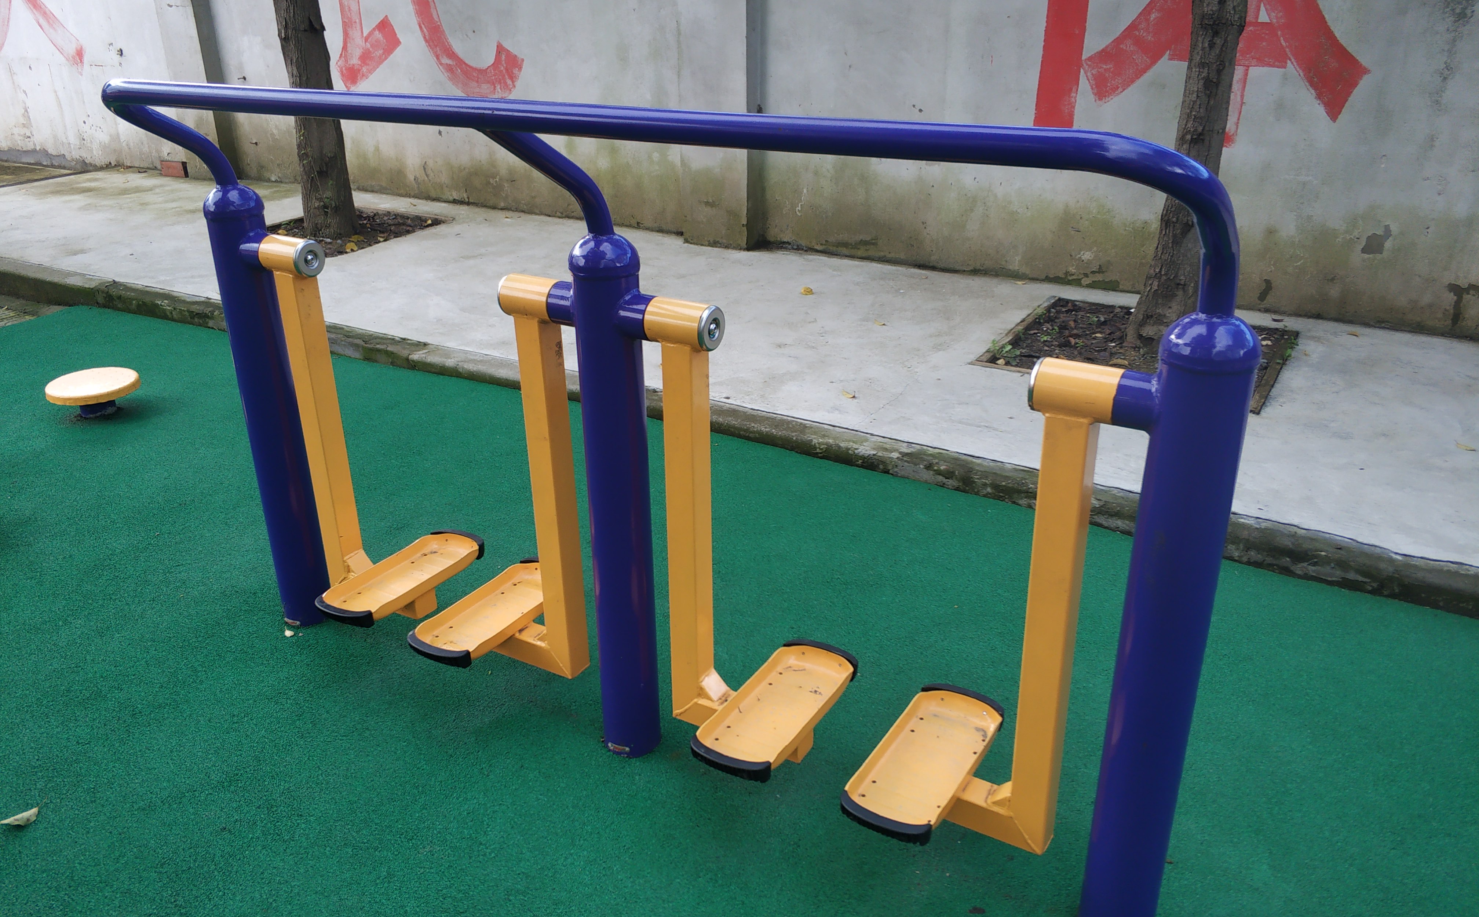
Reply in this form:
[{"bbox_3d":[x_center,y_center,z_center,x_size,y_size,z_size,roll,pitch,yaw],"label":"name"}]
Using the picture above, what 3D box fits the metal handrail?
[{"bbox_3d":[-0.297,-0.446,1.802,2.014,0.243,0.296,13,27,29],"label":"metal handrail"}]

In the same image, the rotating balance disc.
[{"bbox_3d":[-2.293,-0.216,4.096,0.310,0.122,0.310,-1,24,0],"label":"rotating balance disc"}]

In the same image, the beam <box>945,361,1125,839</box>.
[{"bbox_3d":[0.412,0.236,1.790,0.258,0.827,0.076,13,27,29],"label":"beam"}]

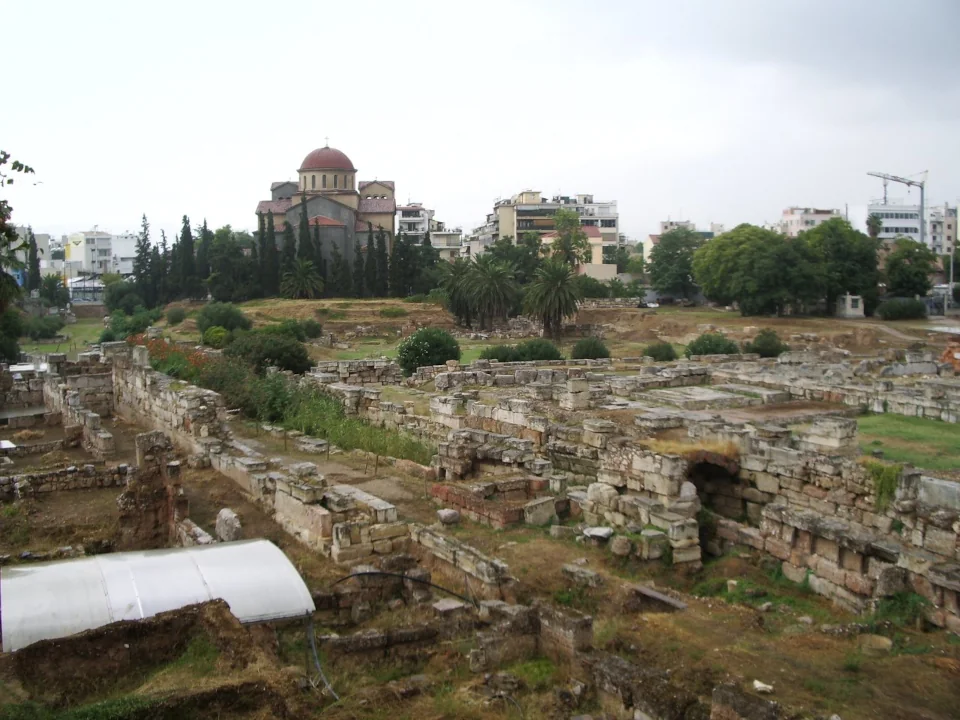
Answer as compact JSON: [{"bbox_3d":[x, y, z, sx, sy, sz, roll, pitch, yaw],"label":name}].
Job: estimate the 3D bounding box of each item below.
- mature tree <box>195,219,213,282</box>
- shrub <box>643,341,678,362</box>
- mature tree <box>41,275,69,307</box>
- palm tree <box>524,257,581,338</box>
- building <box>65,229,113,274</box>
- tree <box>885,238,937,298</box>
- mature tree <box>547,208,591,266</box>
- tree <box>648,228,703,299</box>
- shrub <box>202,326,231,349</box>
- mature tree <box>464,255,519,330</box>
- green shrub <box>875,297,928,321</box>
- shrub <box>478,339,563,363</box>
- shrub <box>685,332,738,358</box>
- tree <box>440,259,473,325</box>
[{"bbox_3d":[-43.301,-16.209,152.000,2.662,11.902,2.582,0,4,0],"label":"mature tree"},{"bbox_3d":[14.880,-0.660,80.000,2.970,1.900,2.700,0,4,0],"label":"shrub"},{"bbox_3d":[-80.910,-13.150,185.000,5.720,6.290,5.500,0,4,0],"label":"mature tree"},{"bbox_3d":[8.370,-7.210,112.000,6.460,9.460,6.400,0,4,0],"label":"palm tree"},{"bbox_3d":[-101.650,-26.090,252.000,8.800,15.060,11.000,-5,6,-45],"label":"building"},{"bbox_3d":[54.112,-11.124,122.000,6.662,8.296,6.462,0,4,0],"label":"tree"},{"bbox_3d":[13.113,-15.617,143.000,6.630,13.410,6.300,0,4,0],"label":"mature tree"},{"bbox_3d":[30.213,-14.450,150.000,8.350,11.750,8.300,0,4,0],"label":"tree"},{"bbox_3d":[-25.248,-2.156,93.000,2.680,2.110,2.550,0,4,0],"label":"shrub"},{"bbox_3d":[1.320,-8.422,122.000,7.290,9.680,7.290,0,4,0],"label":"mature tree"},{"bbox_3d":[46.032,-5.515,106.000,5.460,2.403,4.095,0,4,0],"label":"green shrub"},{"bbox_3d":[3.380,-0.690,79.000,6.670,2.120,2.800,0,4,0],"label":"shrub"},{"bbox_3d":[19.319,-1.168,81.000,4.510,2.250,4.000,0,4,0],"label":"shrub"},{"bbox_3d":[-2.492,-8.328,118.000,5.349,8.510,5.189,0,4,0],"label":"tree"}]

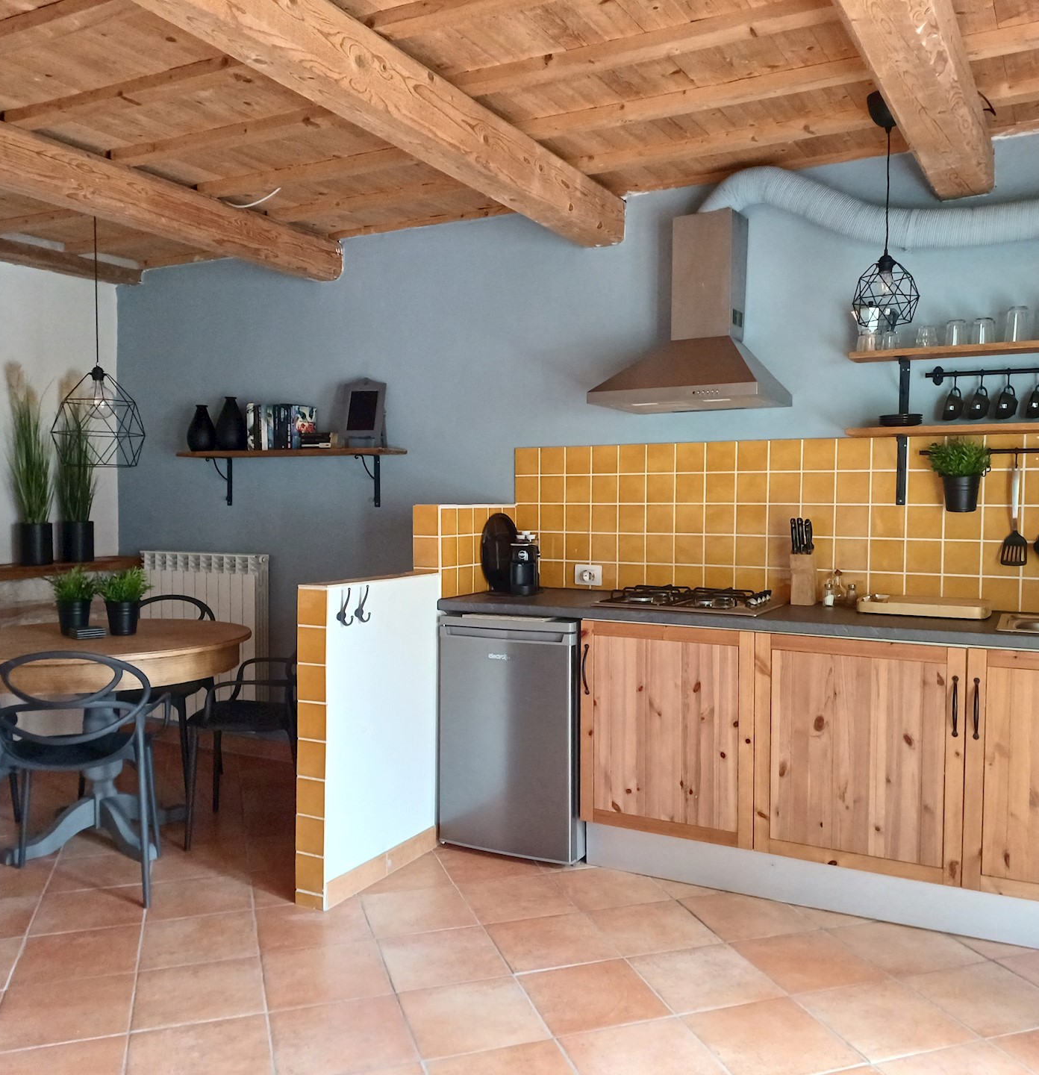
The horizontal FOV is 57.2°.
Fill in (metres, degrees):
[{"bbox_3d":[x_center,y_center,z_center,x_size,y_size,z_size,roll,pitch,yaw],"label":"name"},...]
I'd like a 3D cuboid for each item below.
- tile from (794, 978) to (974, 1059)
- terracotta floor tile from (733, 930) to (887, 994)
[{"bbox_3d":[0.910,1.206,2.386,0.320,0.010,0.320,0,2,-18],"label":"tile"},{"bbox_3d":[0.799,1.180,2.648,0.315,0.010,0.315,0,2,-18],"label":"terracotta floor tile"}]

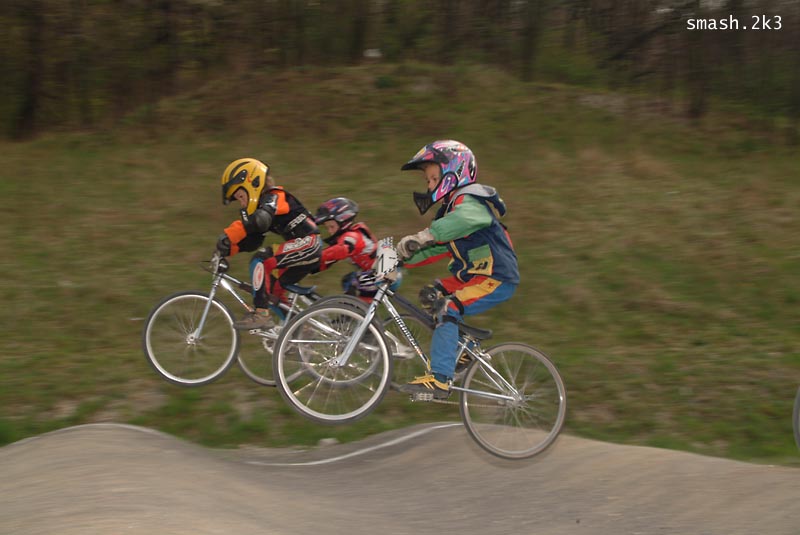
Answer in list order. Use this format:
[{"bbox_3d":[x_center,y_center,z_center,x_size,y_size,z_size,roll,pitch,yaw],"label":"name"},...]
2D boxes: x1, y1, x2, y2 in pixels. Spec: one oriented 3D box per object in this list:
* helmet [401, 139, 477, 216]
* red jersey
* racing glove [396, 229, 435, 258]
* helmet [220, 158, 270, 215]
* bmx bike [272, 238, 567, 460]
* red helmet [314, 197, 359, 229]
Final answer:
[{"bbox_3d":[0.163,-0.375,4.820,0.305,0.295,0.230,-6,3,-12],"label":"helmet"},{"bbox_3d":[-0.346,-0.127,7.350,0.420,0.350,0.360,-6,3,-16],"label":"red jersey"},{"bbox_3d":[0.061,-0.094,4.530,0.150,0.115,0.100,-12,5,-16],"label":"racing glove"},{"bbox_3d":[-0.828,-0.434,6.200,0.265,0.280,0.220,-18,6,-13],"label":"helmet"},{"bbox_3d":[0.155,0.324,4.861,1.340,0.830,0.600,13,-2,-17],"label":"bmx bike"},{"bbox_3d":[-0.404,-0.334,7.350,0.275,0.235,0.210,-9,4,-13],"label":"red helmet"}]

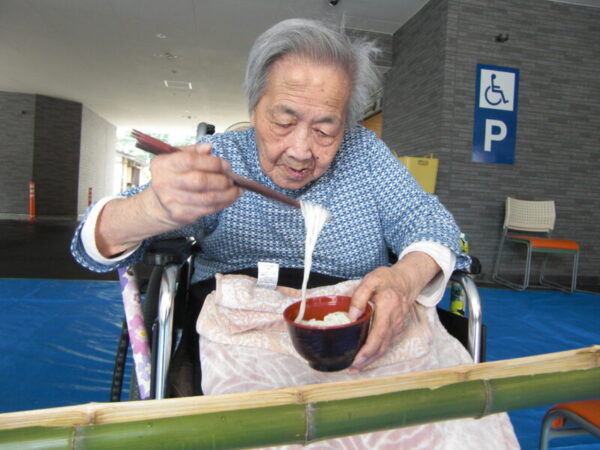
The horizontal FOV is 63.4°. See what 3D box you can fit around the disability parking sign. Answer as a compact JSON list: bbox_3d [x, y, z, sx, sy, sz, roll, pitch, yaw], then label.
[{"bbox_3d":[1.897,-1.061,4.691,0.459,0.926,0.020,3,1,-12],"label":"disability parking sign"}]

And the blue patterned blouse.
[{"bbox_3d":[-0.029,-0.017,0.810,0.570,0.340,0.400,3,1,-5],"label":"blue patterned blouse"}]

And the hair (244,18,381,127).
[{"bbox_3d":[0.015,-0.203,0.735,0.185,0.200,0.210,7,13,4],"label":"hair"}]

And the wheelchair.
[{"bbox_3d":[0.003,0.223,0.926,0.620,0.870,1.000,3,1,-6],"label":"wheelchair"}]

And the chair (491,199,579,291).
[{"bbox_3d":[2.156,0.166,4.426,0.470,0.810,0.580,3,1,-4],"label":"chair"}]

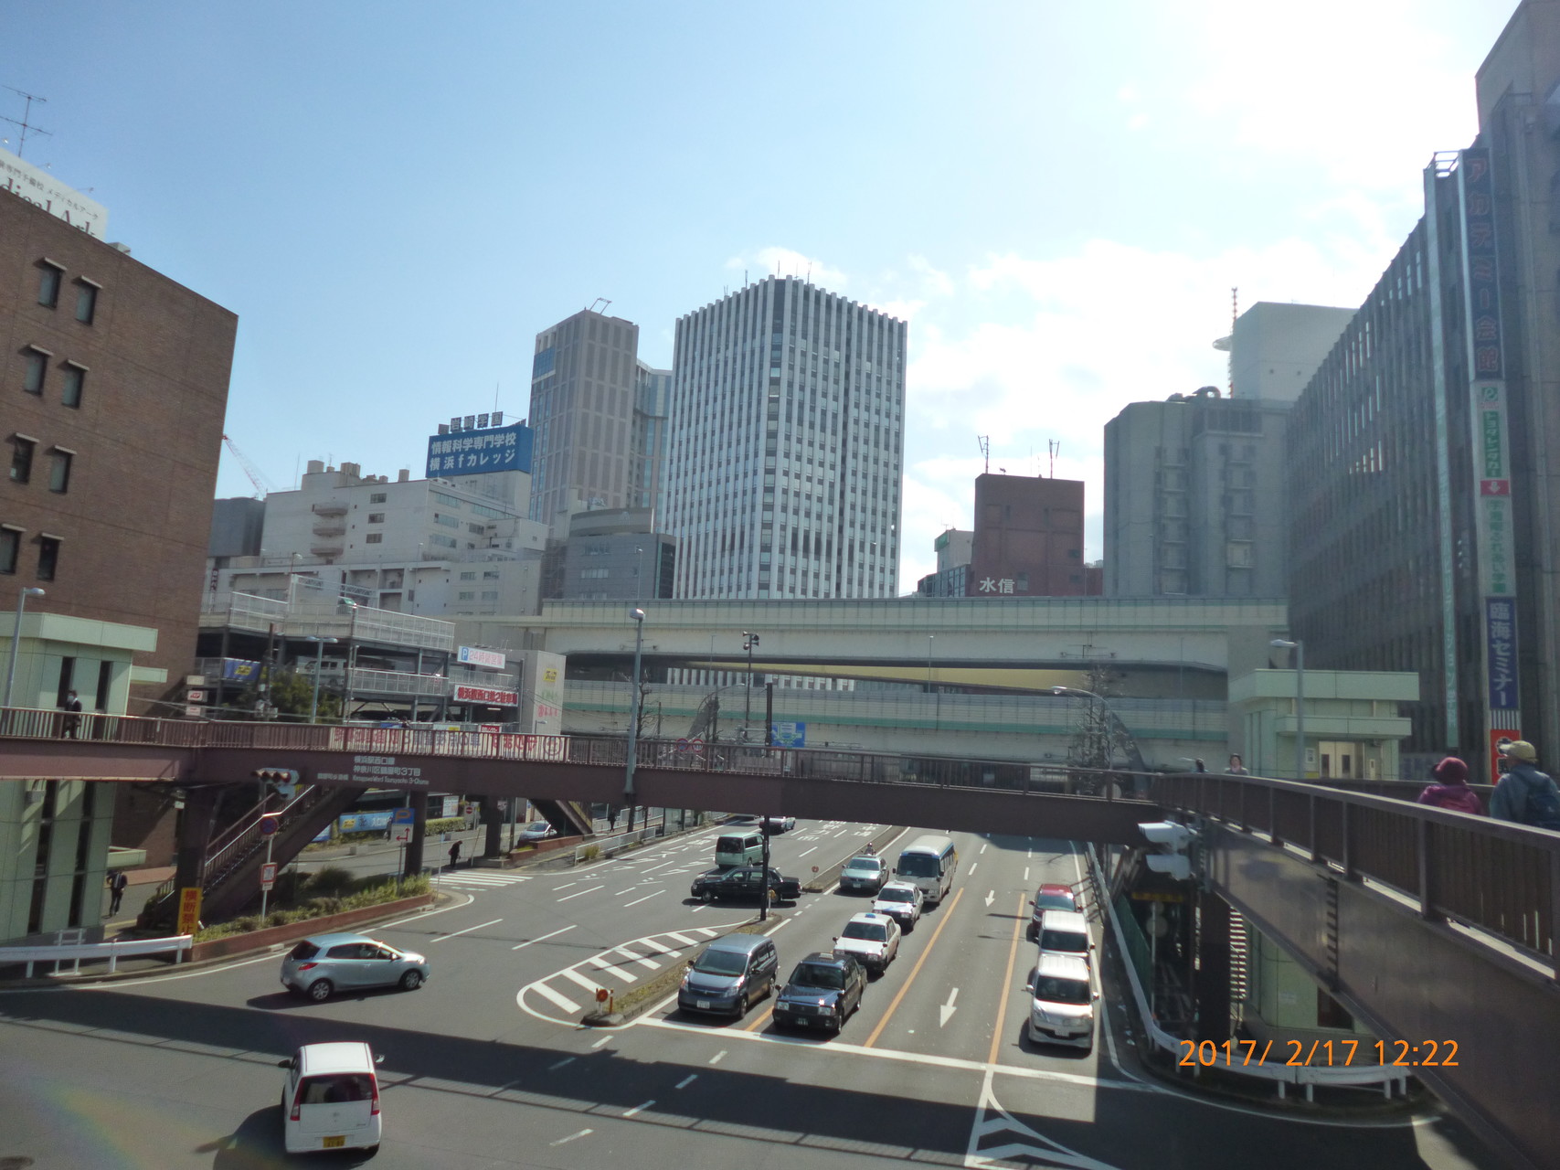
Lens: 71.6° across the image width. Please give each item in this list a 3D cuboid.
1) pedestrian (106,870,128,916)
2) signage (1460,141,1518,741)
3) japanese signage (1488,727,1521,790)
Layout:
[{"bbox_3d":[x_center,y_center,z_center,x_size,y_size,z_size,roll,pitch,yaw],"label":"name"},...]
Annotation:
[{"bbox_3d":[-23.156,10.699,37.756,0.570,1.650,0.400,5,-9,-15],"label":"pedestrian"},{"bbox_3d":[25.330,-5.470,38.598,0.980,21.200,0.500,1,-8,14],"label":"signage"},{"bbox_3d":[24.269,5.976,36.200,0.900,2.350,0.350,1,-8,13],"label":"japanese signage"}]

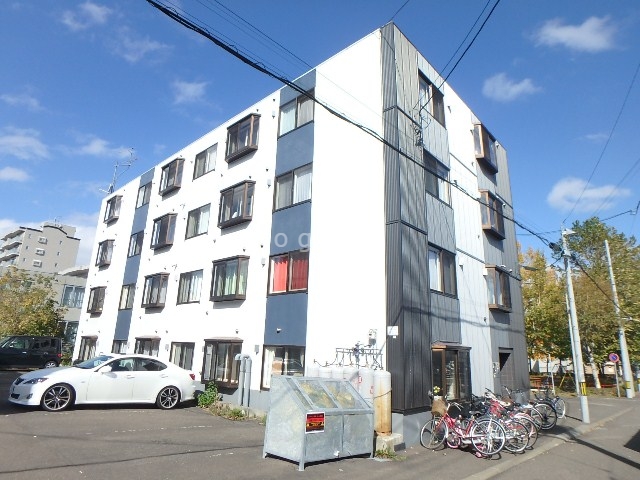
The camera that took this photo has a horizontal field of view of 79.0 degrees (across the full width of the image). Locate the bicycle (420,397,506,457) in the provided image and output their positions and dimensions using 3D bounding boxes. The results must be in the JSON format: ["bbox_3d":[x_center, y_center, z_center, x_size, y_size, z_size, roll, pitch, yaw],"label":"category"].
[{"bbox_3d":[2.835,3.815,8.034,1.740,1.040,0.560,-3,-16,18],"label":"bicycle"}]

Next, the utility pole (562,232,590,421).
[{"bbox_3d":[8.384,2.608,12.864,0.280,6.313,0.280,-12,-21,41],"label":"utility pole"}]

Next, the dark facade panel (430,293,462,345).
[{"bbox_3d":[3.278,2.070,10.030,0.080,1.177,1.691,-12,-21,41],"label":"dark facade panel"}]

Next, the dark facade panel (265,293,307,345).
[{"bbox_3d":[-0.994,2.367,11.421,1.760,1.455,0.100,-12,-21,41],"label":"dark facade panel"}]

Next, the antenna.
[{"bbox_3d":[-13.532,-4.571,26.163,2.111,3.493,1.200,1,-16,4],"label":"antenna"}]

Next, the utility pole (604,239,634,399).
[{"bbox_3d":[15.829,4.023,20.797,0.340,8.329,0.340,-12,-21,41],"label":"utility pole"}]

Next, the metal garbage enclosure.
[{"bbox_3d":[0.049,3.123,6.824,0.907,1.271,1.713,-14,-25,43],"label":"metal garbage enclosure"}]

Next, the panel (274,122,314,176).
[{"bbox_3d":[-0.830,-2.982,12.927,1.742,1.445,0.100,-12,-21,41],"label":"panel"}]

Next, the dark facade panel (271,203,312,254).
[{"bbox_3d":[-0.916,-0.298,12.251,1.750,1.450,0.100,-12,-21,41],"label":"dark facade panel"}]

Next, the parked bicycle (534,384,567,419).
[{"bbox_3d":[7.666,5.383,12.987,0.560,1.020,1.720,3,-16,-2],"label":"parked bicycle"}]

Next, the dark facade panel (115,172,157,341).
[{"bbox_3d":[-9.016,0.547,18.994,1.588,8.530,0.100,-12,-21,41],"label":"dark facade panel"}]

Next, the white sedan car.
[{"bbox_3d":[-5.758,3.952,10.909,4.580,1.420,1.795,20,-24,-41],"label":"white sedan car"}]

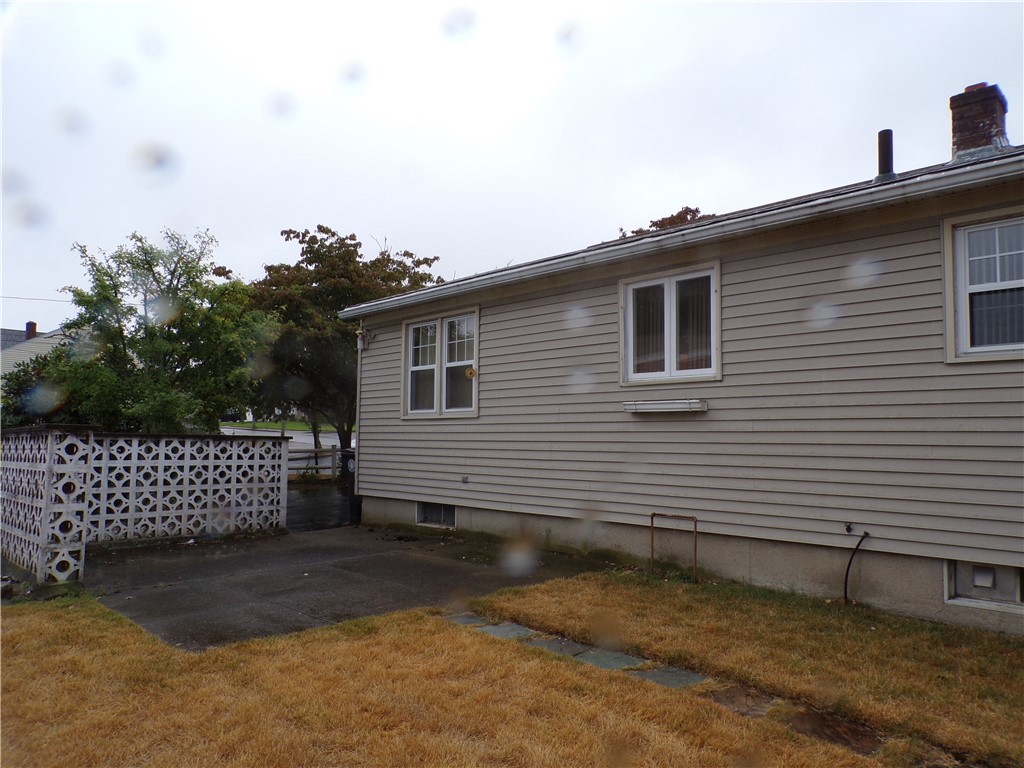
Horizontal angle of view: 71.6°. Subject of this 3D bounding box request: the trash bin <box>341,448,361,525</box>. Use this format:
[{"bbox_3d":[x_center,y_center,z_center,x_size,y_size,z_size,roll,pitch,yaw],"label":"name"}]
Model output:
[{"bbox_3d":[-2.279,1.571,11.125,0.680,1.080,0.620,-4,-6,45],"label":"trash bin"}]

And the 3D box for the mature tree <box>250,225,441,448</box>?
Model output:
[{"bbox_3d":[-5.048,-0.953,22.315,6.100,7.850,6.000,-4,-6,45],"label":"mature tree"}]

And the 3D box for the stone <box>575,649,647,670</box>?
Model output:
[{"bbox_3d":[0.578,1.648,4.201,0.354,0.050,0.299,-4,-6,45],"label":"stone"}]

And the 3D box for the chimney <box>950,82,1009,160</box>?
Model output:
[{"bbox_3d":[5.366,-2.940,8.141,0.450,0.900,0.480,-4,-6,45],"label":"chimney"}]

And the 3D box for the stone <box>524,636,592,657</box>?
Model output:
[{"bbox_3d":[0.298,1.666,4.477,0.415,0.050,0.299,-4,-6,45],"label":"stone"}]

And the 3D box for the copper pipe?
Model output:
[{"bbox_3d":[1.459,1.471,6.406,0.475,0.550,0.035,-4,-6,45],"label":"copper pipe"}]

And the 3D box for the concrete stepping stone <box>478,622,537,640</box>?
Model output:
[{"bbox_3d":[-0.036,1.689,4.807,0.374,0.050,0.299,-4,-6,45],"label":"concrete stepping stone"}]

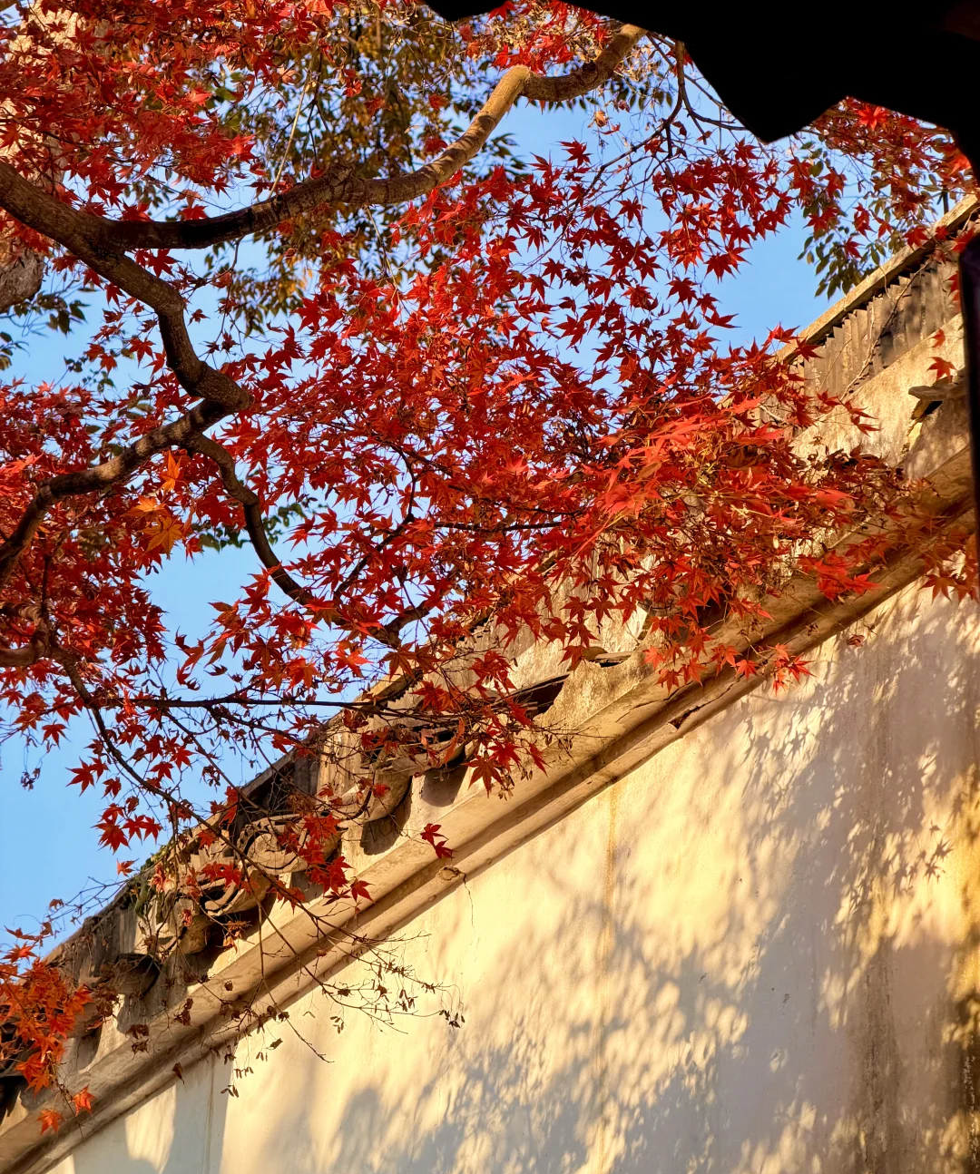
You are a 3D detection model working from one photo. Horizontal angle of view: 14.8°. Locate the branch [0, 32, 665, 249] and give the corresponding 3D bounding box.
[{"bbox_3d":[-0.305,-0.816,6.900,1.200,0.430,0.360,2,-26,0],"label":"branch"}]

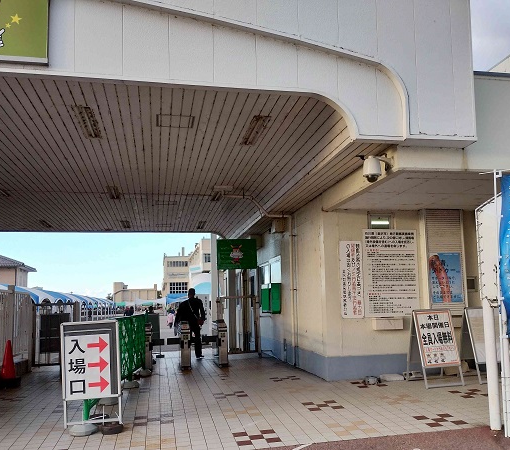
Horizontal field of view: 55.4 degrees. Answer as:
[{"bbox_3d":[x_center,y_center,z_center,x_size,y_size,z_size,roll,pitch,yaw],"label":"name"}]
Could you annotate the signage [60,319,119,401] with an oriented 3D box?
[{"bbox_3d":[-1.931,1.598,5.690,0.640,0.890,0.050,-2,-5,-12],"label":"signage"}]

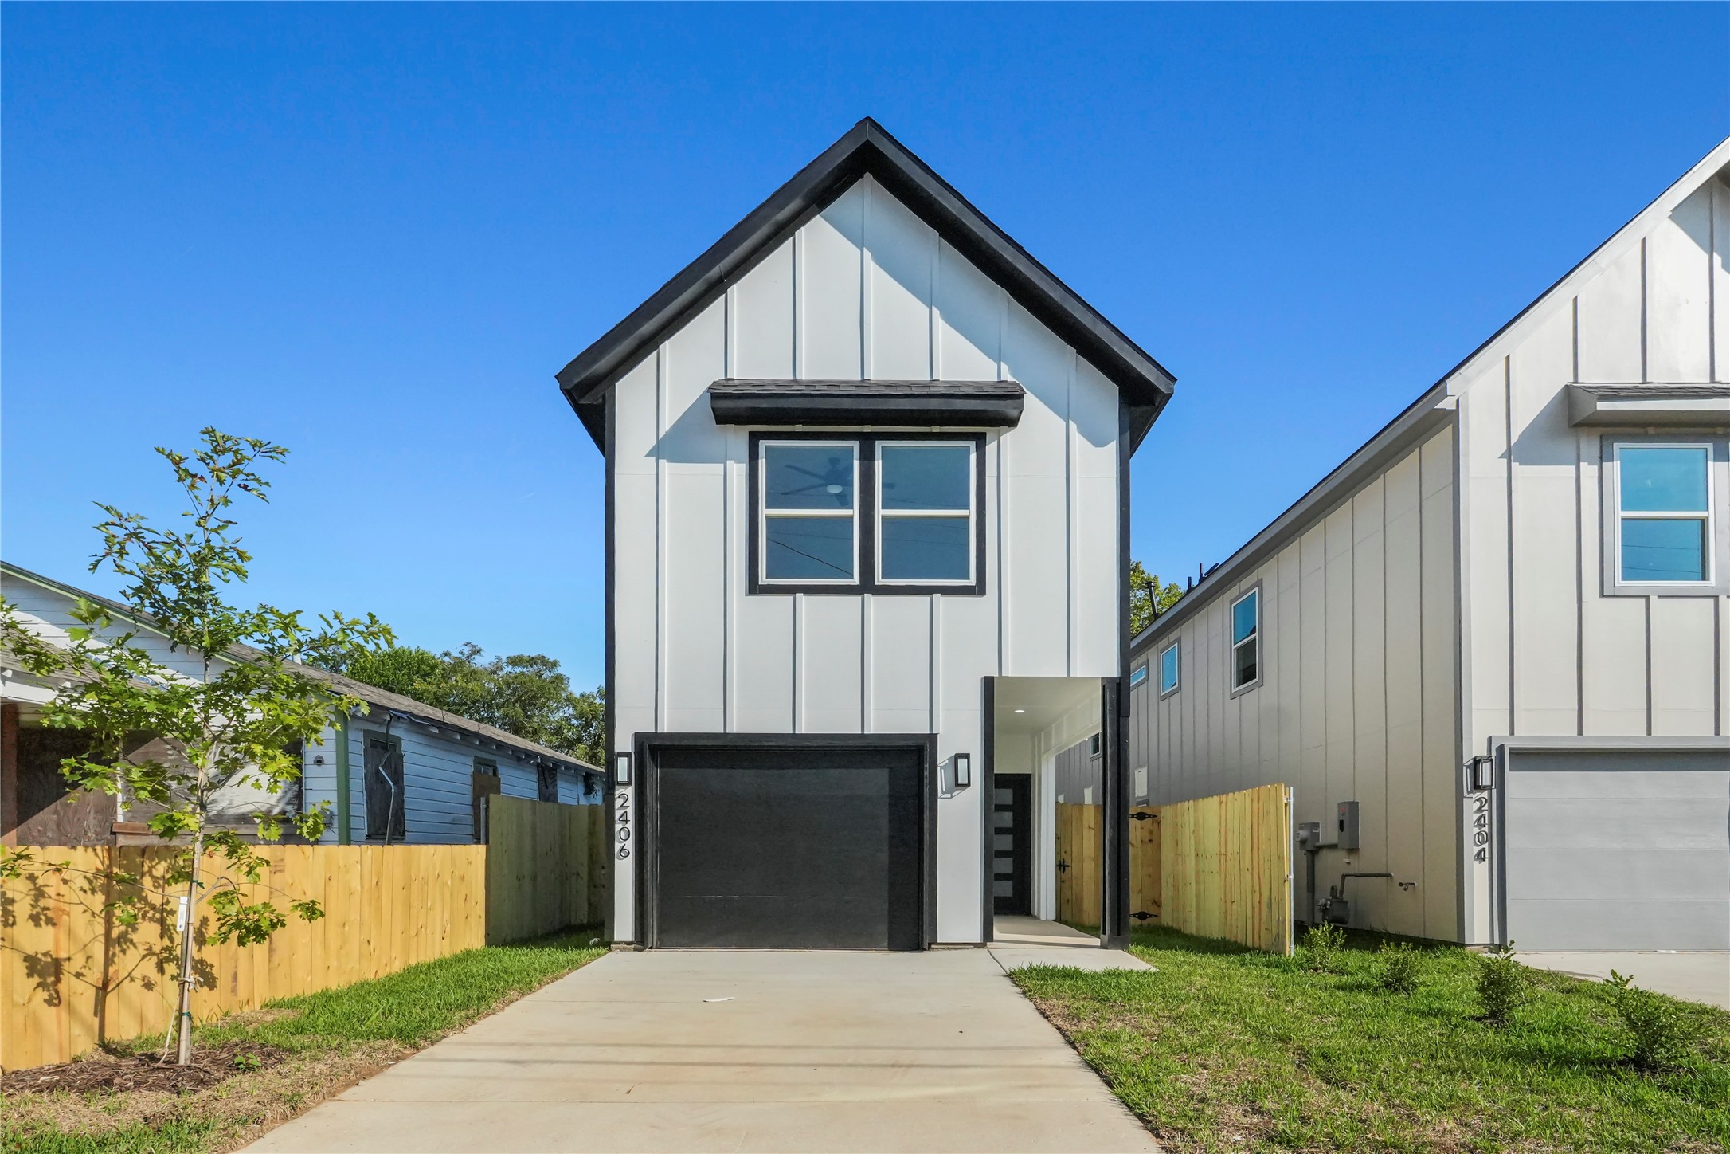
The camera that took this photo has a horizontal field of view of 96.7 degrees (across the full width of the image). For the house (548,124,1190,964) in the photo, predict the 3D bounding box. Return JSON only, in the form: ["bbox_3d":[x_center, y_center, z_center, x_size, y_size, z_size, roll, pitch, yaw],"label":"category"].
[{"bbox_3d":[0.020,-0.300,12.300,5.850,8.000,10.000,0,0,0],"label":"house"}]

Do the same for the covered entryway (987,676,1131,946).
[{"bbox_3d":[1.930,2.400,8.900,1.420,2.680,2.600,0,0,0],"label":"covered entryway"}]

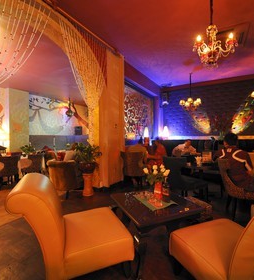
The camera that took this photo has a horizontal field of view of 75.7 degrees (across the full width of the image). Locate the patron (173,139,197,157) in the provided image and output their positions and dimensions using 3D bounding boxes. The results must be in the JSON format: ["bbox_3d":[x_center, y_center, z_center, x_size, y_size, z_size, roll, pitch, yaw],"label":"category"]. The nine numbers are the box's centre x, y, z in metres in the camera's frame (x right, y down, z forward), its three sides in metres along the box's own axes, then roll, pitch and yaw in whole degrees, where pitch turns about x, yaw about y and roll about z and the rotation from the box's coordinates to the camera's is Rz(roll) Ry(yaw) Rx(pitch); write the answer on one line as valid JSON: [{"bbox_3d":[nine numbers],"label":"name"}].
[{"bbox_3d":[1.866,0.588,5.300,0.620,1.200,0.720,0,0,16],"label":"patron"}]

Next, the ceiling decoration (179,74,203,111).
[{"bbox_3d":[2.184,-1.653,5.600,0.700,1.270,0.700,0,1,29],"label":"ceiling decoration"}]

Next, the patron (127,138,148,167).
[{"bbox_3d":[0.310,0.573,4.600,0.500,1.250,0.740,0,0,20],"label":"patron"}]

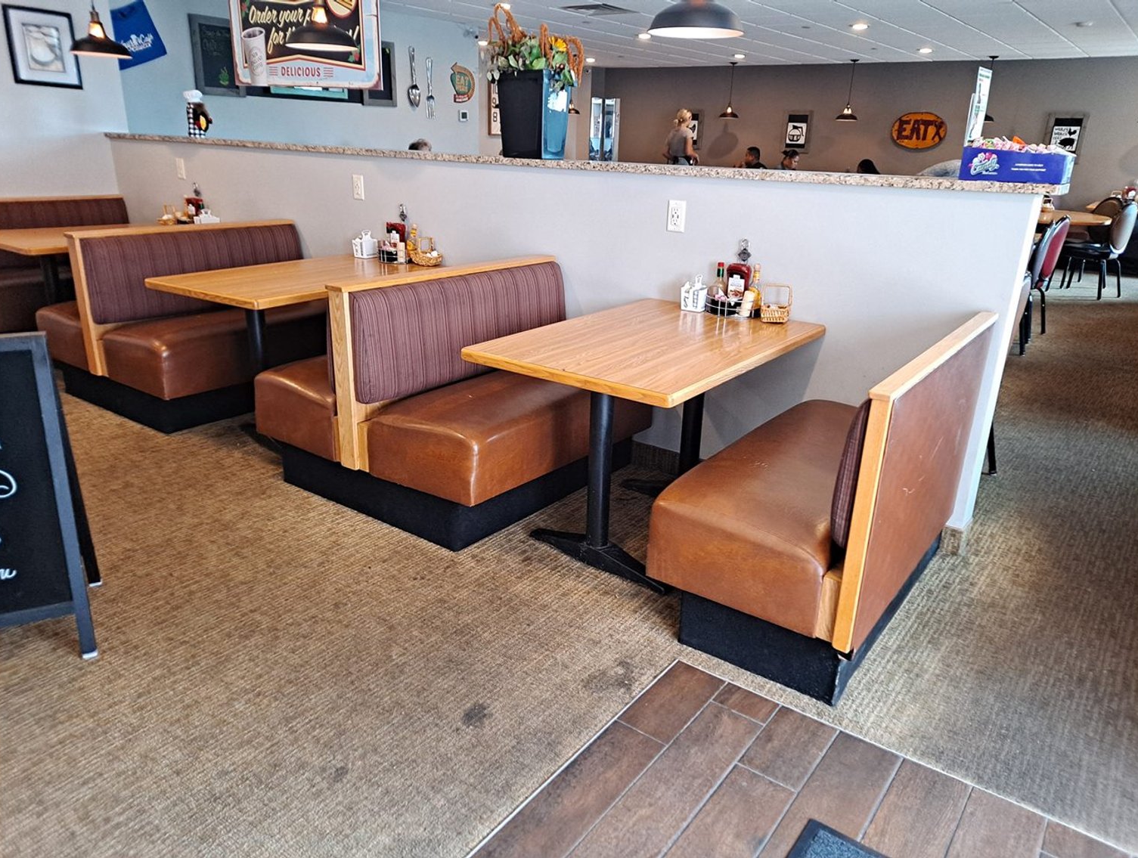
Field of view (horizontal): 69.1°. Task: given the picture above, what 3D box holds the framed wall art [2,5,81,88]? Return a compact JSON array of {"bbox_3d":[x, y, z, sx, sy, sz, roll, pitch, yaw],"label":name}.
[{"bbox_3d":[-3.398,-2.465,5.354,0.028,0.452,0.420,15,23,33],"label":"framed wall art"}]

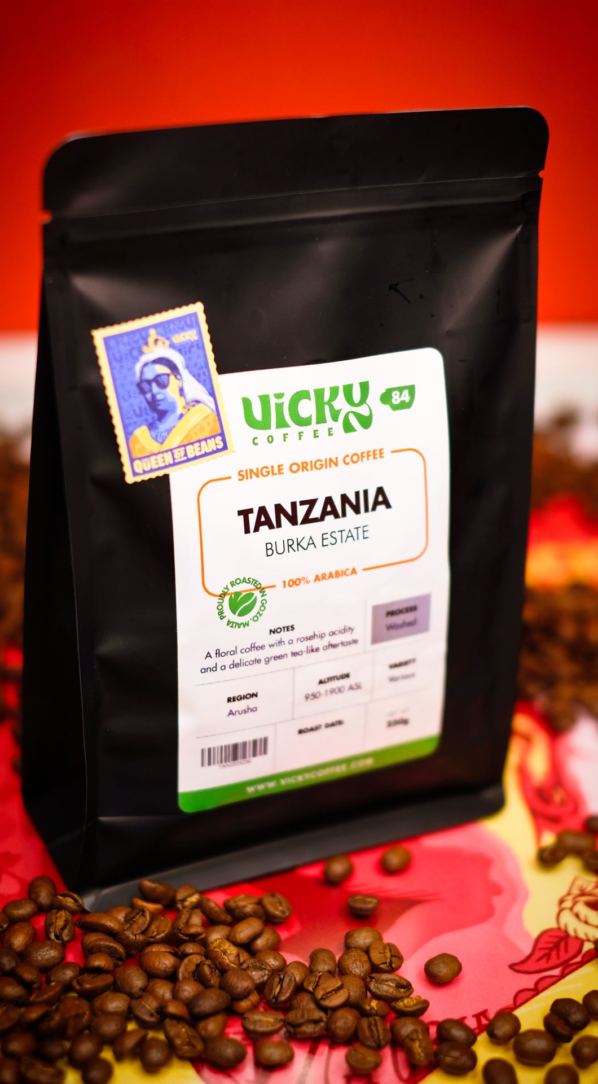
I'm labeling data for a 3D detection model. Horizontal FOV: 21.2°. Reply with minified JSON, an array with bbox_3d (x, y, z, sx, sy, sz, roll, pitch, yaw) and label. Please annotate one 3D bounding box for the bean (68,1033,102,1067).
[{"bbox_3d":[-0.054,0.127,0.400,0.008,0.006,0.010,17,31,28],"label":"bean"}]

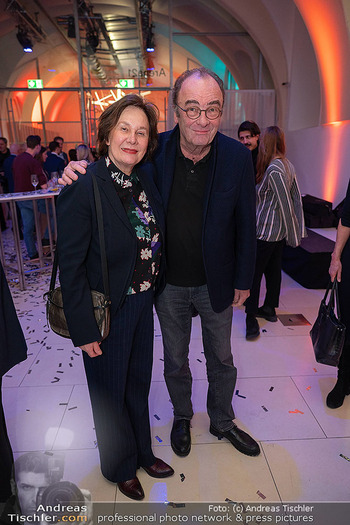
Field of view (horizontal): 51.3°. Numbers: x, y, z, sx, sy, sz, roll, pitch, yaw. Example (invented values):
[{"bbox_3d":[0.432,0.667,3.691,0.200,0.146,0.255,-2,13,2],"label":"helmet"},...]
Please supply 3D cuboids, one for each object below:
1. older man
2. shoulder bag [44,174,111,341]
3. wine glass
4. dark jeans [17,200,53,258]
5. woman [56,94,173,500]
[{"bbox_3d":[-0.007,0.138,1.654,0.800,1.830,0.420,-1,17,-3],"label":"older man"},{"bbox_3d":[-0.396,-0.033,1.490,0.265,0.670,0.160,5,17,20],"label":"shoulder bag"},{"bbox_3d":[-1.692,-0.950,4.400,0.083,0.220,0.083,-1,16,0],"label":"wine glass"},{"bbox_3d":[-2.235,-0.589,5.800,0.400,0.950,0.400,-13,20,-38],"label":"dark jeans"},{"bbox_3d":[-0.213,0.249,1.499,0.480,1.710,0.370,-12,20,-33],"label":"woman"}]

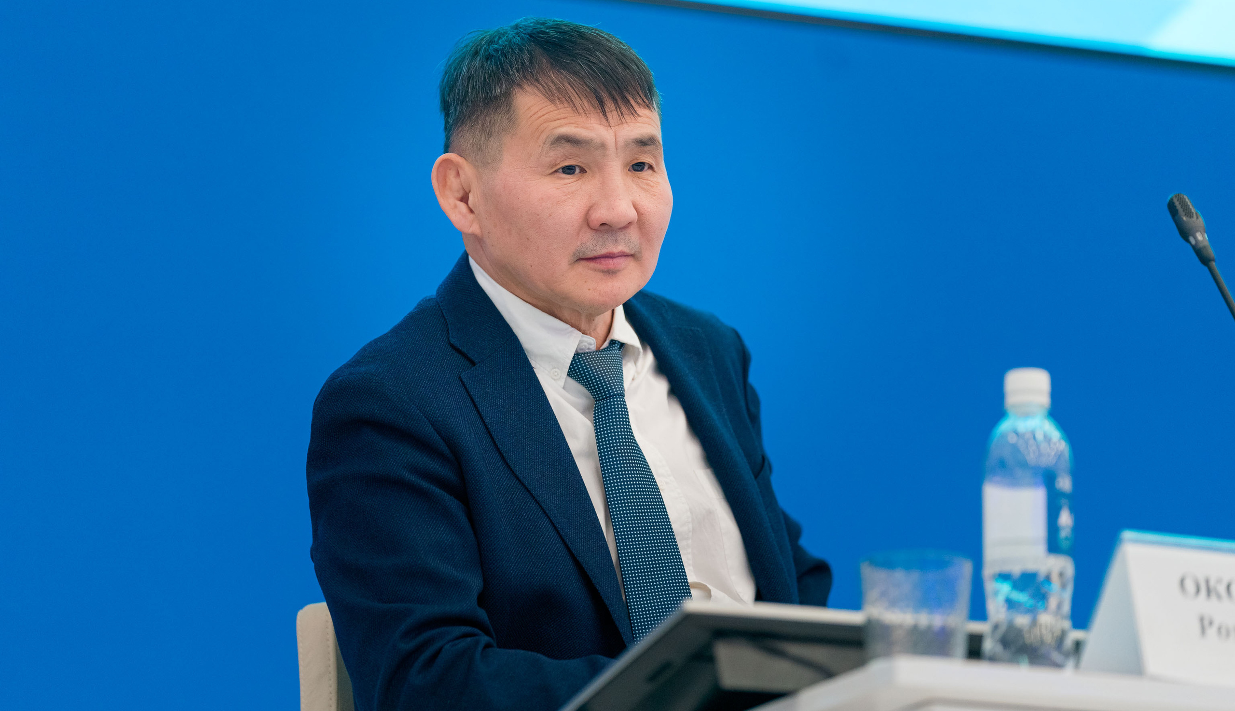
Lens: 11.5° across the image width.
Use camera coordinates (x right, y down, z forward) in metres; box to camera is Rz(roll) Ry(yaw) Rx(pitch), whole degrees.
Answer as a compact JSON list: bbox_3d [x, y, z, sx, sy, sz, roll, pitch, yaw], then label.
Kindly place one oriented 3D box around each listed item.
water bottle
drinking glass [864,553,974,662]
[{"bbox_3d":[0.279,0.119,4.150,0.062,0.222,0.062,0,-13,0],"label":"water bottle"},{"bbox_3d":[0.202,0.179,4.110,0.075,0.086,0.075,0,-13,0],"label":"drinking glass"}]

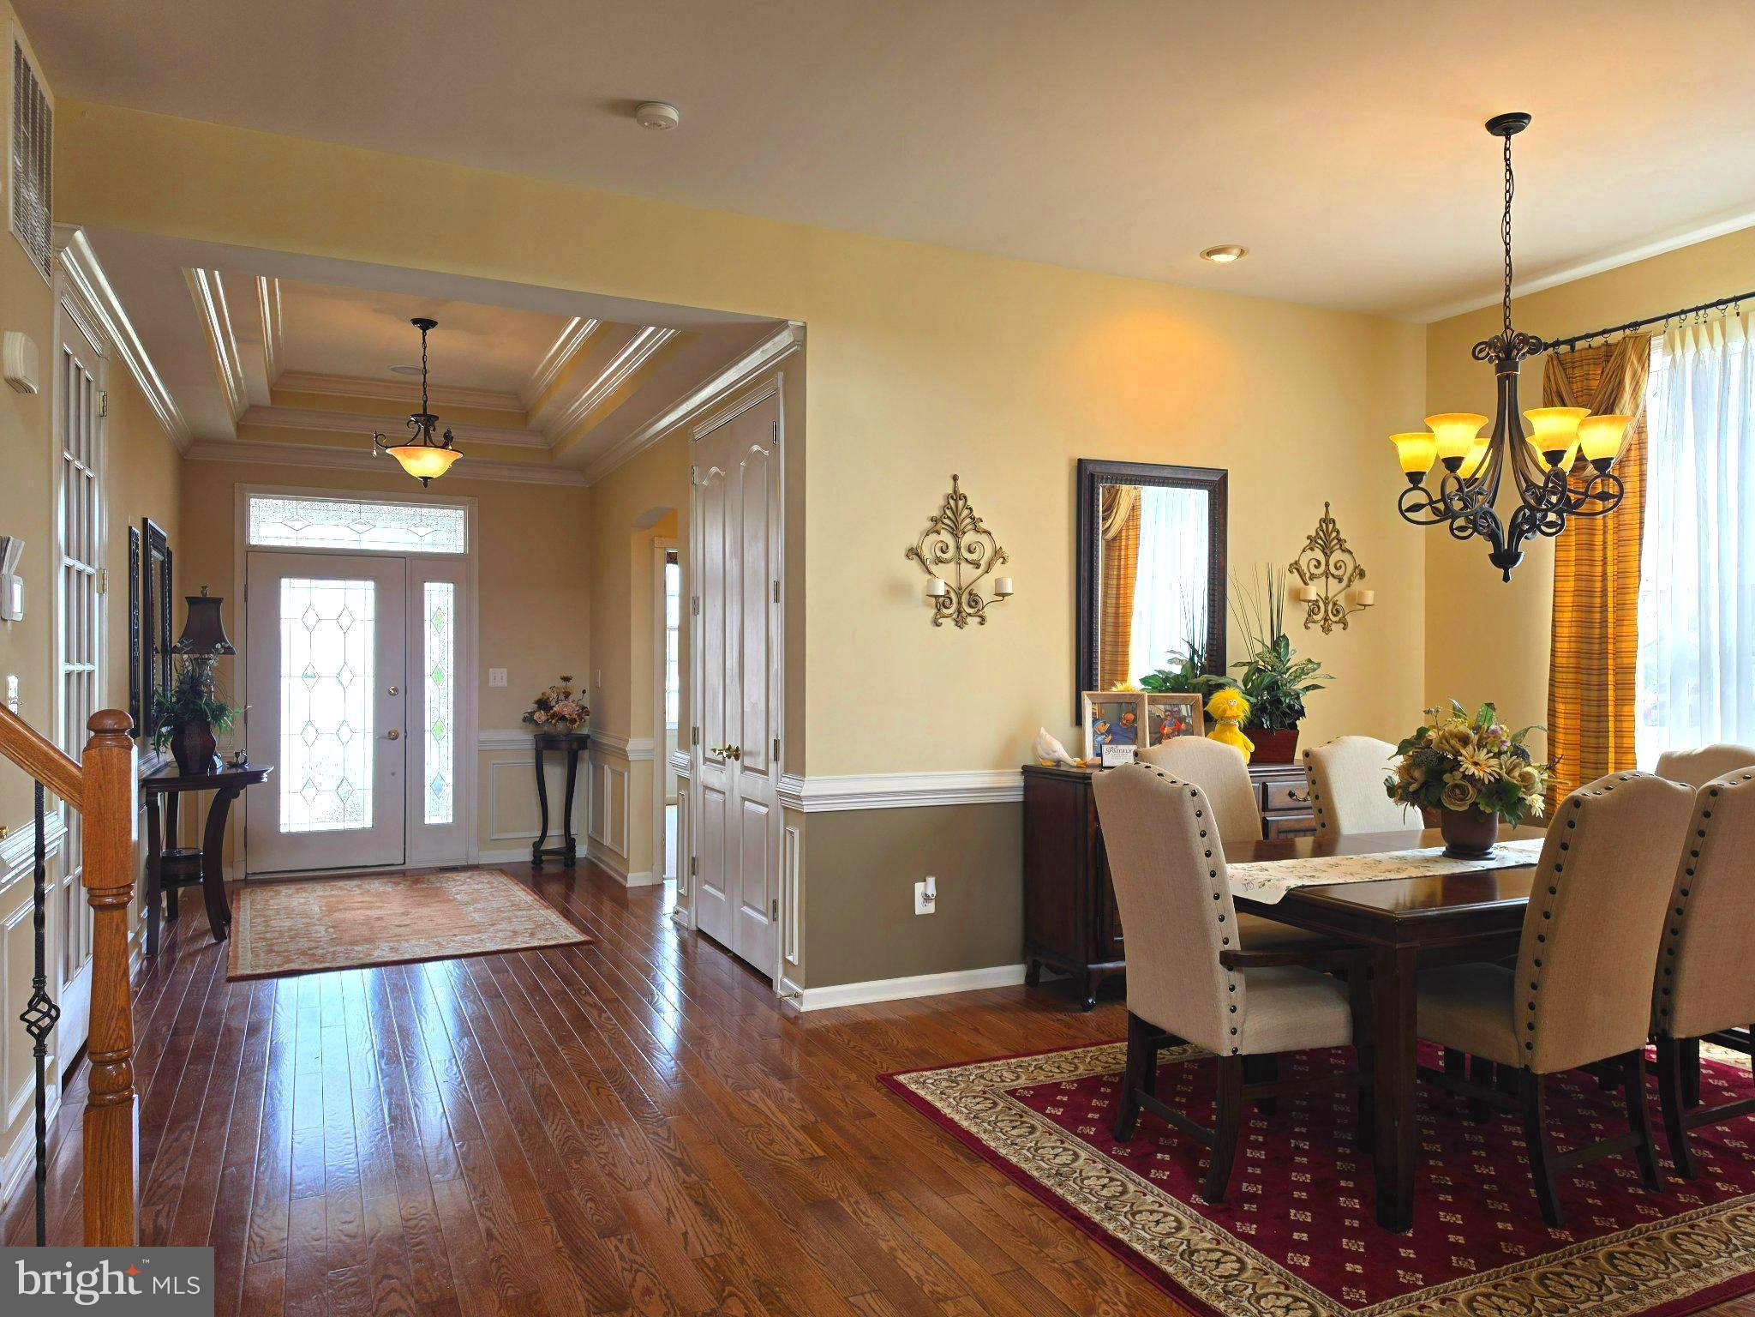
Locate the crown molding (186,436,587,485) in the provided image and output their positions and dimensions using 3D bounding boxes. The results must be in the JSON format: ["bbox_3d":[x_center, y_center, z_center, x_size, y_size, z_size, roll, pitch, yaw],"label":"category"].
[{"bbox_3d":[-3.063,-1.258,7.486,2.410,0.120,0.100,0,0,-26],"label":"crown molding"}]

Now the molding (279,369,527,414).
[{"bbox_3d":[-2.865,-1.615,7.096,1.450,0.100,0.090,0,0,-26],"label":"molding"}]

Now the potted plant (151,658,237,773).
[{"bbox_3d":[-3.285,0.267,5.615,0.360,0.567,0.350,0,0,-26],"label":"potted plant"}]

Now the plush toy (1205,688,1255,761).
[{"bbox_3d":[1.494,0.289,4.930,0.200,0.330,0.170,0,0,5],"label":"plush toy"}]

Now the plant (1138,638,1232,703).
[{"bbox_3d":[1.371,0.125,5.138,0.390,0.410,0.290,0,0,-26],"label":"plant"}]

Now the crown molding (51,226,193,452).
[{"bbox_3d":[-3.300,-1.248,5.298,0.090,0.105,4.010,0,0,-26],"label":"crown molding"}]

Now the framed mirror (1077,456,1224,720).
[{"bbox_3d":[1.238,-0.283,5.201,0.815,1.147,0.040,0,0,-26],"label":"framed mirror"}]

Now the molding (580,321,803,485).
[{"bbox_3d":[-1.192,-1.259,6.280,0.100,0.120,3.880,0,0,-26],"label":"molding"}]

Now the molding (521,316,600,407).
[{"bbox_3d":[-1.672,-1.610,6.149,0.100,0.115,2.700,0,0,-26],"label":"molding"}]

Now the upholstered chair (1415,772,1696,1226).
[{"bbox_3d":[1.716,0.818,3.098,0.510,1.100,0.630,0,0,-25],"label":"upholstered chair"}]

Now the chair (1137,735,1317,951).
[{"bbox_3d":[1.273,0.820,3.934,0.510,1.100,0.630,0,0,-25],"label":"chair"}]

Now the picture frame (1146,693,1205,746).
[{"bbox_3d":[1.308,0.310,5.151,0.265,0.305,0.040,0,-10,-4],"label":"picture frame"}]

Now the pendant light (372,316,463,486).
[{"bbox_3d":[-2.284,-1.276,5.841,0.430,0.830,0.420,0,0,-26],"label":"pendant light"}]

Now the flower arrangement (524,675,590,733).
[{"bbox_3d":[-2.157,0.311,7.820,0.440,0.410,0.380,0,0,-26],"label":"flower arrangement"}]

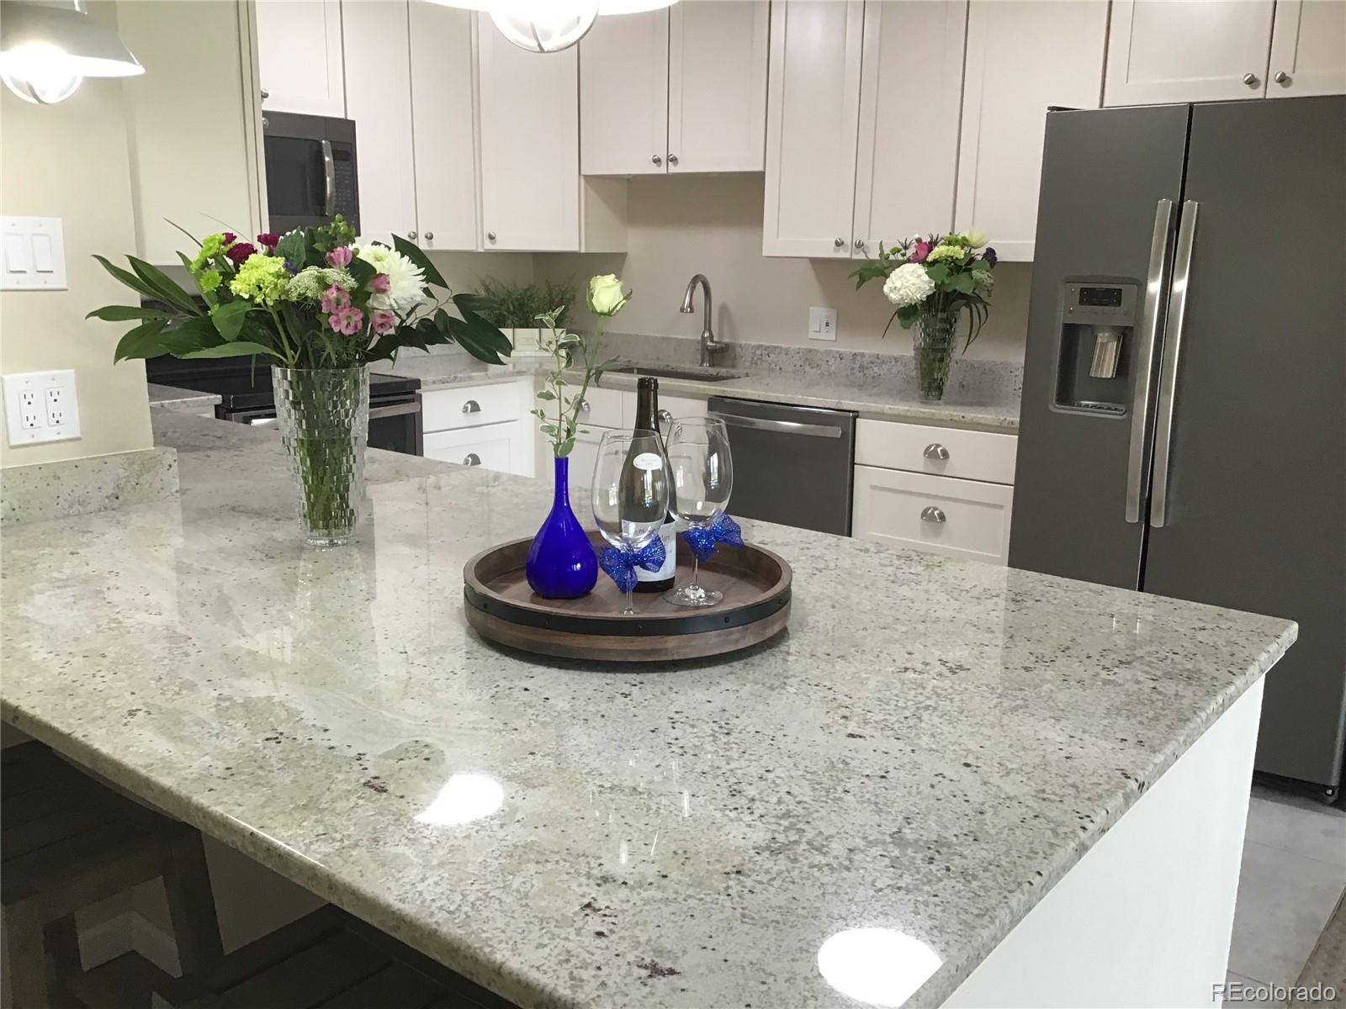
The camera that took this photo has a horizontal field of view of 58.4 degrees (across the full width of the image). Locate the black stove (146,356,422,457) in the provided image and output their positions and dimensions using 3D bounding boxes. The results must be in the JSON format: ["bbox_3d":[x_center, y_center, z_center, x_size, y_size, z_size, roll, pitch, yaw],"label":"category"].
[{"bbox_3d":[-1.407,-0.123,4.337,0.680,1.170,0.760,11,15,38],"label":"black stove"}]

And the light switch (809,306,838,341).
[{"bbox_3d":[0.577,-0.699,4.664,0.121,0.121,0.012,11,15,38],"label":"light switch"}]

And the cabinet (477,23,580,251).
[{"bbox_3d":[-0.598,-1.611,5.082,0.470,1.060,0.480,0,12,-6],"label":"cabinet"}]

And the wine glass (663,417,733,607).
[{"bbox_3d":[0.032,0.010,1.641,0.096,0.245,0.096,1,12,0],"label":"wine glass"}]

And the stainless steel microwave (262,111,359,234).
[{"bbox_3d":[-1.524,-1.149,4.189,0.390,0.415,0.760,11,15,38],"label":"stainless steel microwave"}]

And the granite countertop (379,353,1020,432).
[{"bbox_3d":[0.022,-0.431,4.471,2.744,0.040,1.216,10,15,38],"label":"granite countertop"}]

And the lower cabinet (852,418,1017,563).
[{"bbox_3d":[1.018,0.125,4.039,0.585,0.885,0.630,11,15,38],"label":"lower cabinet"}]

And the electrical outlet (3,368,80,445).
[{"bbox_3d":[-1.129,-0.172,2.167,0.010,0.127,0.123,10,15,38],"label":"electrical outlet"}]

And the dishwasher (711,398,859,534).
[{"bbox_3d":[0.546,0.053,4.398,0.605,0.860,0.620,11,15,38],"label":"dishwasher"}]

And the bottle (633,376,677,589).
[{"bbox_3d":[-0.033,-0.029,1.678,0.081,0.292,0.081,1,12,-1],"label":"bottle"}]

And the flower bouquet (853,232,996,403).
[{"bbox_3d":[0.838,-0.621,4.014,0.460,0.554,0.420,10,15,38],"label":"flower bouquet"}]

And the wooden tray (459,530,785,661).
[{"bbox_3d":[-0.060,0.116,1.628,0.435,0.056,0.435,0,12,-2],"label":"wooden tray"}]

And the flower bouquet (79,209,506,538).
[{"bbox_3d":[-0.591,-0.196,1.937,0.640,0.510,0.460,-3,13,-17],"label":"flower bouquet"}]

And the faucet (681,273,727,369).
[{"bbox_3d":[0.136,-0.750,4.966,0.130,0.385,0.210,10,15,38],"label":"faucet"}]

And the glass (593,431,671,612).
[{"bbox_3d":[-0.054,0.028,1.550,0.097,0.245,0.097,1,12,0],"label":"glass"}]

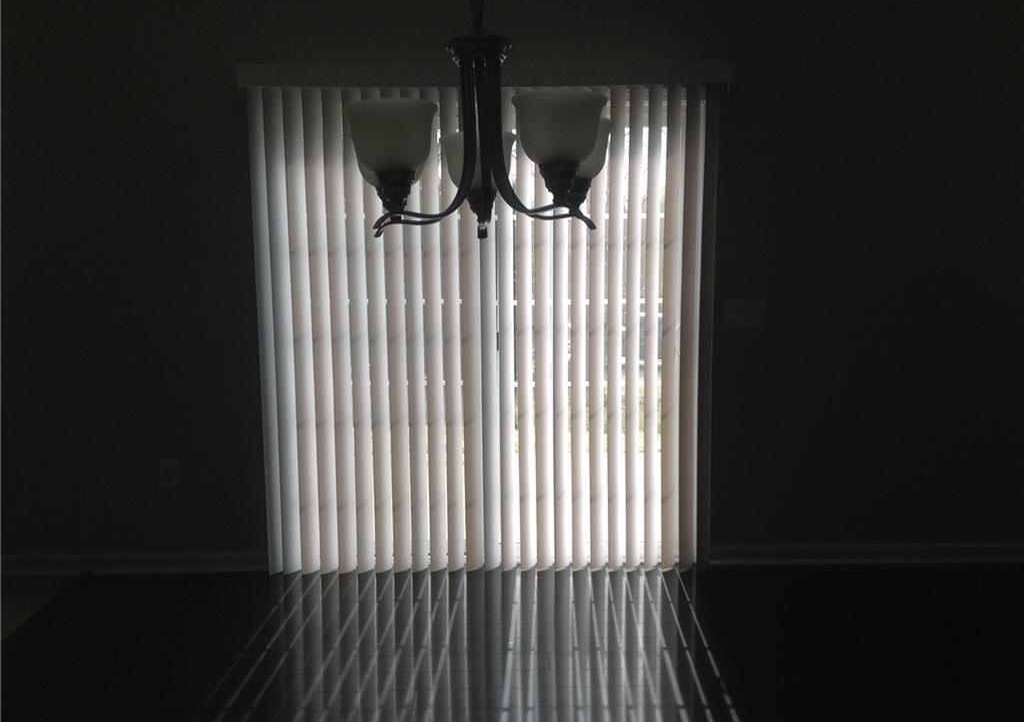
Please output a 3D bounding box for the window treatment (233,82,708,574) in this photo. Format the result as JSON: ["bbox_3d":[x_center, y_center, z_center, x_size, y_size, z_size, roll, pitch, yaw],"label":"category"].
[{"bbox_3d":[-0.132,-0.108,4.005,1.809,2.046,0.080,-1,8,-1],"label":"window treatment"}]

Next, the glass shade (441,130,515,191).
[{"bbox_3d":[-0.068,-0.410,2.020,0.158,0.115,0.158,-1,8,-1],"label":"glass shade"}]

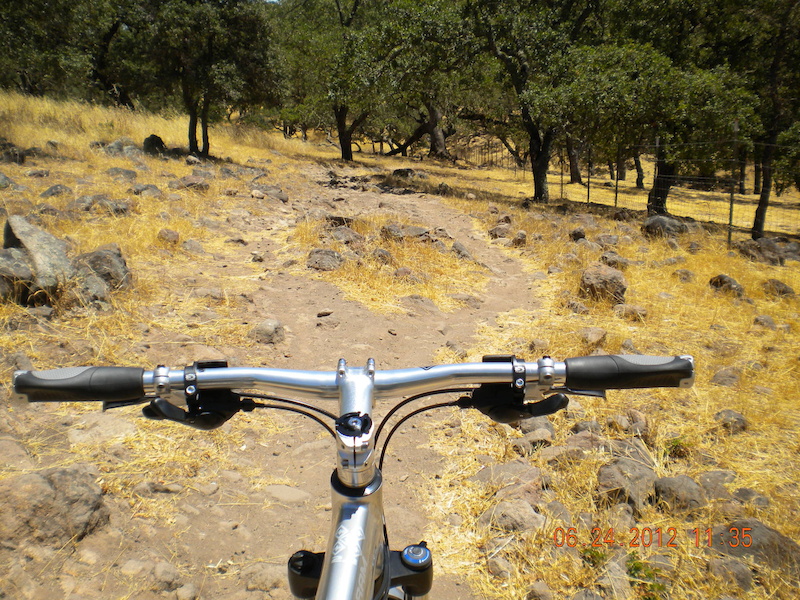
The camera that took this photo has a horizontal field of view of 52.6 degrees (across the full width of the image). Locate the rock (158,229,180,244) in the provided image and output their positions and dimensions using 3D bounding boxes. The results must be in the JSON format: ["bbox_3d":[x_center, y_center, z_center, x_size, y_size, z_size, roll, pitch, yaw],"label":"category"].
[{"bbox_3d":[-2.479,-0.683,8.700,0.230,0.140,0.190,-3,10,-16],"label":"rock"}]

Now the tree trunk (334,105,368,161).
[{"bbox_3d":[-1.469,-5.073,24.500,1.000,1.700,0.600,-1,10,-3],"label":"tree trunk"}]

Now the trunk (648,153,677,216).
[{"bbox_3d":[4.696,-2.080,14.458,0.520,1.101,0.450,3,10,18],"label":"trunk"}]

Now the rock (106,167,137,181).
[{"bbox_3d":[-5.027,-2.283,14.600,0.520,0.220,0.380,-3,11,-18],"label":"rock"}]

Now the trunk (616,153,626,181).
[{"bbox_3d":[8.215,-4.951,30.000,0.380,1.080,0.360,0,10,0],"label":"trunk"}]

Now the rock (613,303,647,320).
[{"bbox_3d":[1.713,0.090,6.013,0.268,0.145,0.201,3,10,16],"label":"rock"}]

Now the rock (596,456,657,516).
[{"bbox_3d":[0.801,0.656,2.860,0.210,0.135,0.190,3,10,16],"label":"rock"}]

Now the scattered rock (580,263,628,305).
[{"bbox_3d":[1.602,-0.131,6.400,0.370,0.280,0.330,3,10,14],"label":"scattered rock"}]

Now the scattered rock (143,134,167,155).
[{"bbox_3d":[-6.525,-4.133,21.500,0.620,0.500,0.500,-3,10,-16],"label":"scattered rock"}]

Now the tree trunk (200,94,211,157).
[{"bbox_3d":[-4.809,-4.314,20.000,0.250,1.530,0.220,-1,12,0],"label":"tree trunk"}]

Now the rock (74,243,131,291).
[{"bbox_3d":[-2.170,-0.244,5.900,0.410,0.320,0.380,0,10,0],"label":"rock"}]

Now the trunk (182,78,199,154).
[{"bbox_3d":[-5.698,-4.991,22.000,0.400,2.000,0.360,-3,10,-14],"label":"trunk"}]

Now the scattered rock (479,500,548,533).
[{"bbox_3d":[0.373,0.714,2.680,0.220,0.100,0.170,0,10,0],"label":"scattered rock"}]

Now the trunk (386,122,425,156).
[{"bbox_3d":[0.225,-5.556,28.000,1.380,1.170,0.800,-1,12,0],"label":"trunk"}]

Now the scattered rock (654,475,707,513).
[{"bbox_3d":[0.995,0.686,2.870,0.190,0.100,0.150,4,11,20],"label":"scattered rock"}]

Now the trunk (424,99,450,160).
[{"bbox_3d":[1.489,-6.956,33.000,0.950,2.400,0.750,0,10,0],"label":"trunk"}]

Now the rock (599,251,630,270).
[{"bbox_3d":[2.214,-0.395,8.282,0.312,0.219,0.265,3,10,15],"label":"rock"}]

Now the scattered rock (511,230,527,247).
[{"bbox_3d":[1.442,-0.738,9.783,0.175,0.210,0.167,1,10,8],"label":"scattered rock"}]

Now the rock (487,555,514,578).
[{"bbox_3d":[0.292,0.773,2.335,0.076,0.072,0.065,1,10,8],"label":"rock"}]

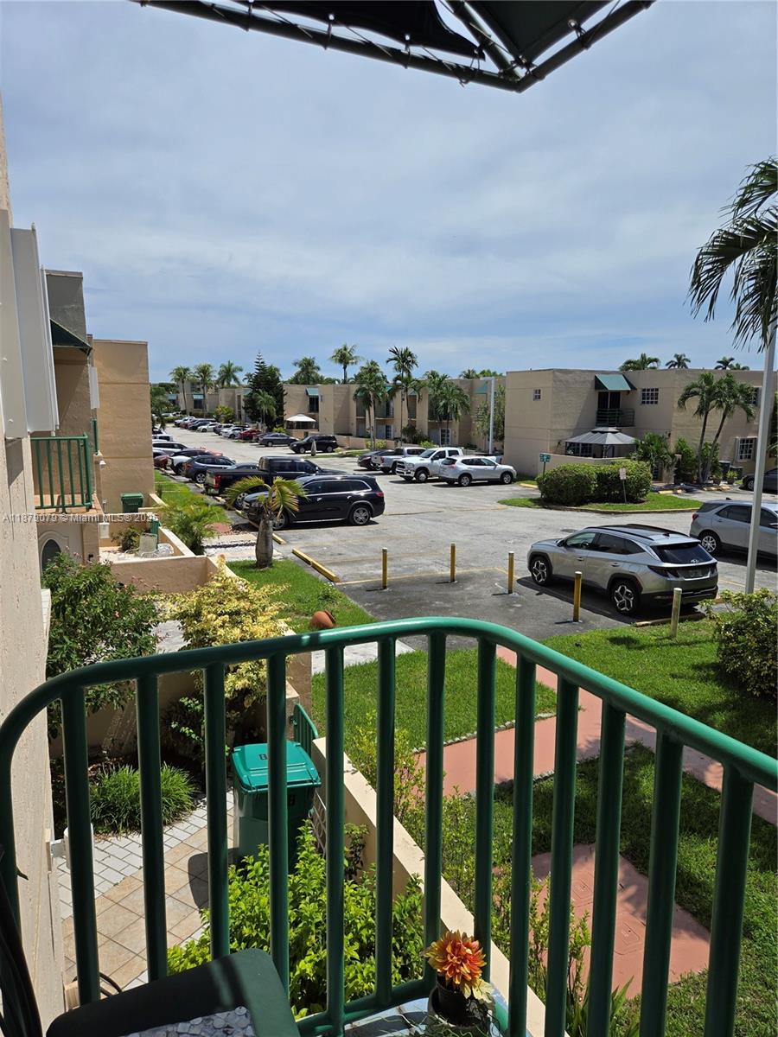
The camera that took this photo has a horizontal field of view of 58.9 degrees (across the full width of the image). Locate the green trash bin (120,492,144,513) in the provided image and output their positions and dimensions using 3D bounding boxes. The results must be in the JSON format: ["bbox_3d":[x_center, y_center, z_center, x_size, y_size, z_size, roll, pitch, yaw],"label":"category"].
[{"bbox_3d":[-8.662,-0.220,23.267,0.700,1.100,0.820,-4,10,-21],"label":"green trash bin"}]

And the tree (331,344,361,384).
[{"bbox_3d":[-5.745,-16.891,91.474,4.300,12.800,4.300,0,9,0],"label":"tree"}]

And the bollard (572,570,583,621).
[{"bbox_3d":[3.931,1.615,14.367,0.140,1.050,0.140,0,9,0],"label":"bollard"}]

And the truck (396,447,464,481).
[{"bbox_3d":[3.669,-3.349,41.957,6.300,1.980,2.050,-4,10,-24],"label":"truck"}]

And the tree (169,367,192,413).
[{"bbox_3d":[-36.887,-21.580,123.130,4.200,11.900,4.200,0,9,0],"label":"tree"}]

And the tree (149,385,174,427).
[{"bbox_3d":[-29.280,-13.831,88.950,3.600,6.690,3.500,-3,10,-18],"label":"tree"}]

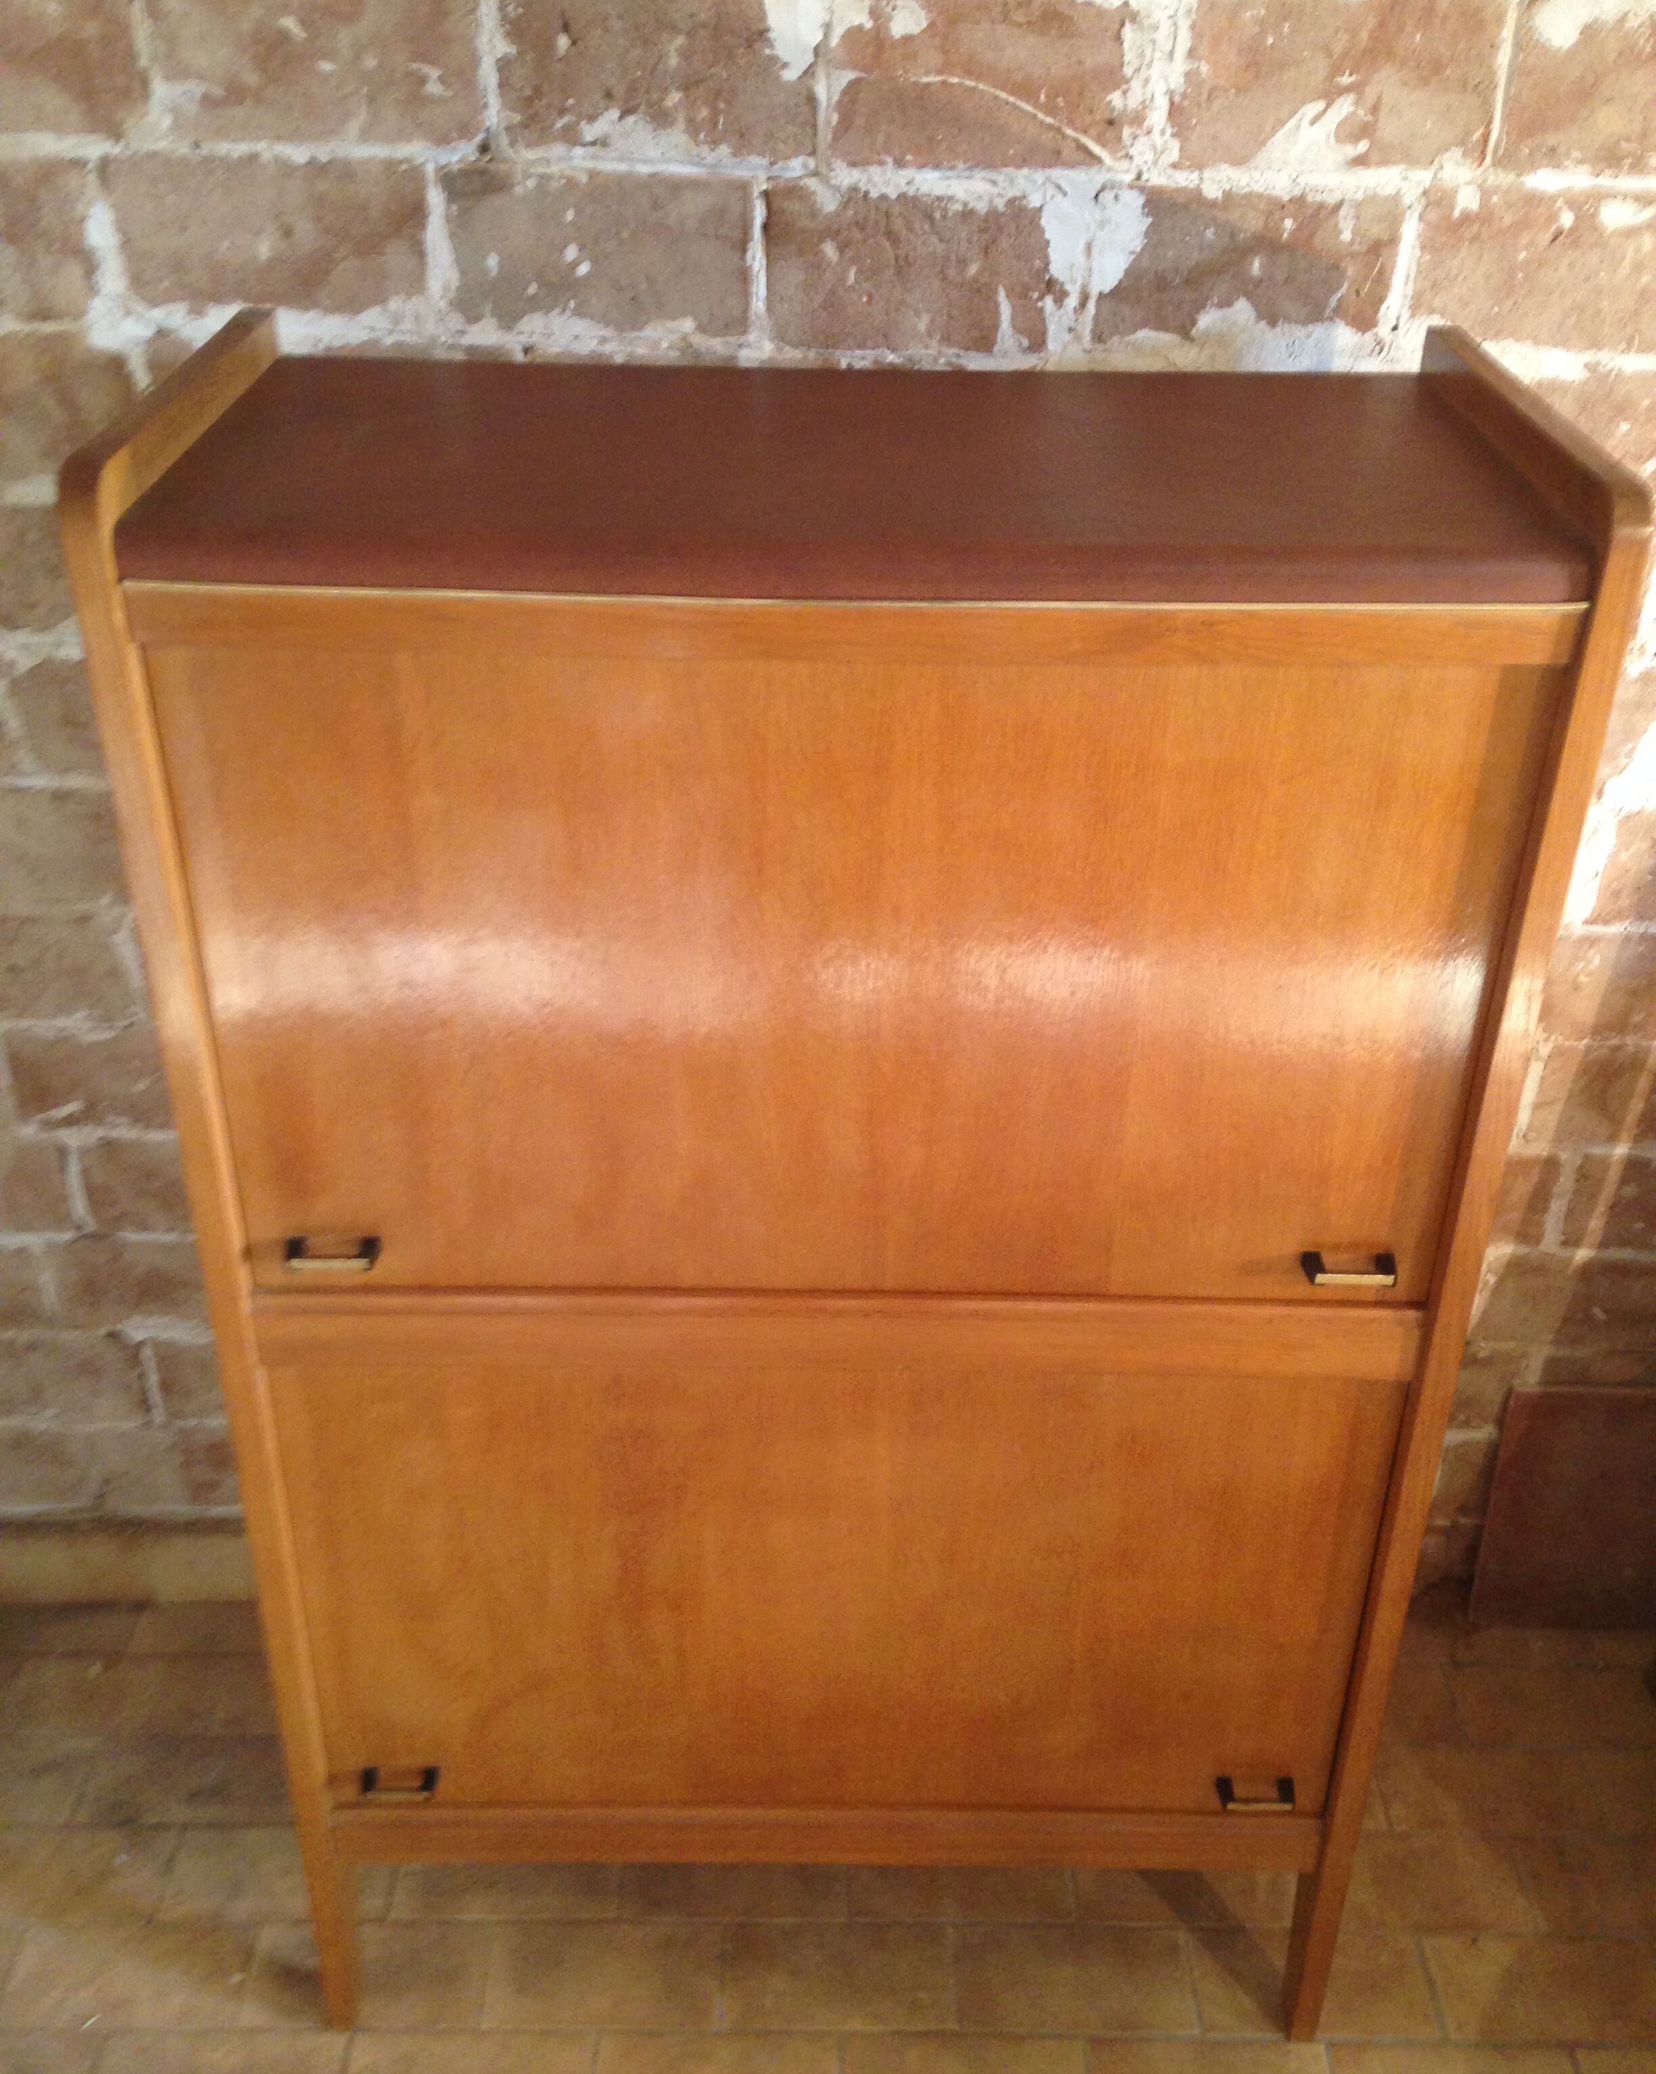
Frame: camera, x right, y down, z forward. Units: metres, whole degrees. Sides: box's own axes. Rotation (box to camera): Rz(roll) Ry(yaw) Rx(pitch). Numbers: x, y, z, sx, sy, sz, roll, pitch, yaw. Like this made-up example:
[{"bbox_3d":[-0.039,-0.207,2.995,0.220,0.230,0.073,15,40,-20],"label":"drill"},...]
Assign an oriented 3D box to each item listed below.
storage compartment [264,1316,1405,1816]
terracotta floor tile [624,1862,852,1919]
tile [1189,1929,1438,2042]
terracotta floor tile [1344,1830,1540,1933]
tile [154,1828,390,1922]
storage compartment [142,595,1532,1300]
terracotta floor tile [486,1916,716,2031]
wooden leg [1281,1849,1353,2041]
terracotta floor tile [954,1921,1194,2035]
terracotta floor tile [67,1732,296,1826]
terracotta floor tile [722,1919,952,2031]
[{"bbox_3d":[0.005,0.297,1.693,0.789,0.484,0.380,0,30,0],"label":"storage compartment"},{"bbox_3d":[-0.086,0.773,1.925,0.200,0.012,0.099,0,30,0],"label":"terracotta floor tile"},{"bbox_3d":[0.422,0.829,1.832,0.200,0.012,0.099,0,30,0],"label":"tile"},{"bbox_3d":[0.532,0.777,1.921,0.200,0.012,0.099,0,30,0],"label":"terracotta floor tile"},{"bbox_3d":[-0.498,0.770,1.927,0.200,0.012,0.099,0,30,0],"label":"tile"},{"bbox_3d":[0.006,-0.128,1.443,0.789,0.468,0.380,0,30,0],"label":"storage compartment"},{"bbox_3d":[-0.196,0.825,1.835,0.200,0.012,0.099,0,30,0],"label":"terracotta floor tile"},{"bbox_3d":[0.404,0.740,1.748,0.026,0.227,0.049,0,30,0],"label":"wooden leg"},{"bbox_3d":[0.216,0.828,1.833,0.200,0.012,0.099,0,30,0],"label":"terracotta floor tile"},{"bbox_3d":[-0.607,0.716,2.018,0.200,0.012,0.099,0,30,0],"label":"terracotta floor tile"},{"bbox_3d":[0.010,0.827,1.834,0.200,0.012,0.099,0,30,0],"label":"terracotta floor tile"}]

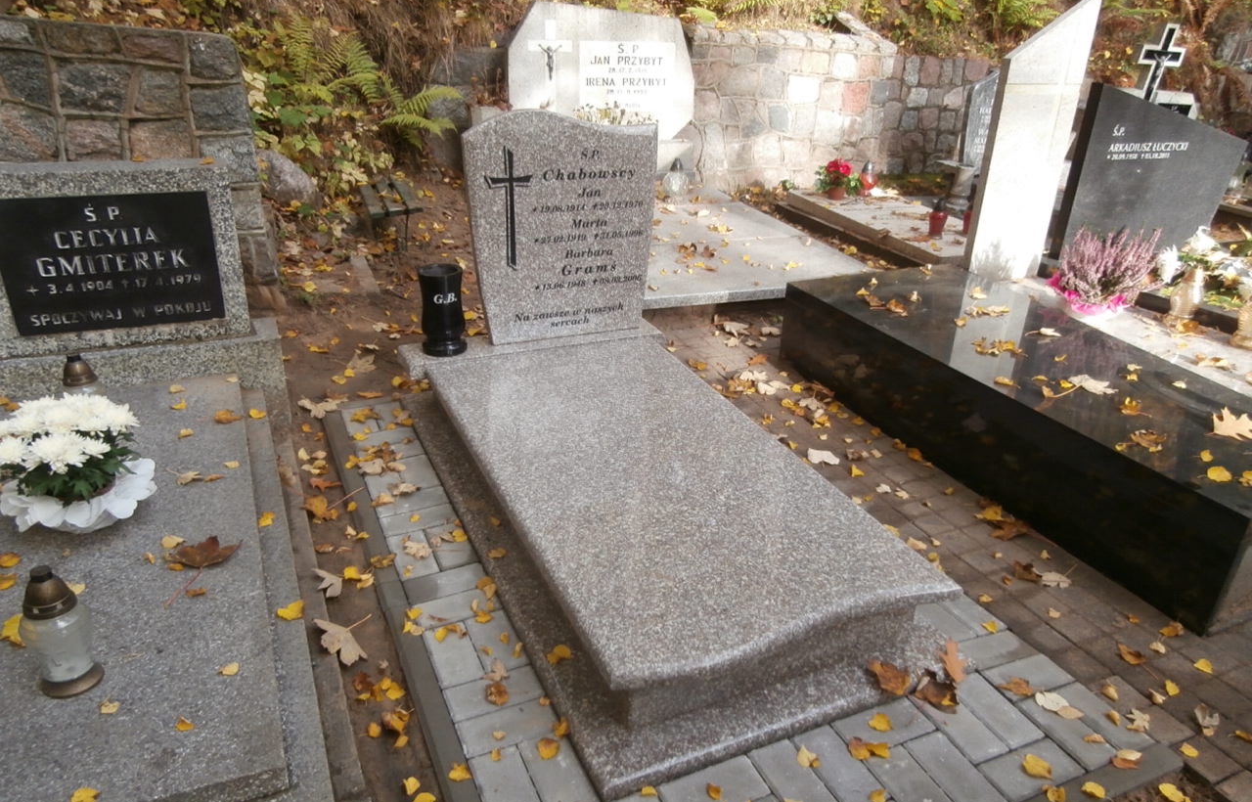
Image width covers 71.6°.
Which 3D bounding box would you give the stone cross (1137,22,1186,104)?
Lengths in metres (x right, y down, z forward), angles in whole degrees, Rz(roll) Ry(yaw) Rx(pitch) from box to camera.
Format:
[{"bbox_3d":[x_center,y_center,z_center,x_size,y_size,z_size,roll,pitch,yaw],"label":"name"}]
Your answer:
[{"bbox_3d":[4.237,-2.647,6.900,0.300,0.630,0.075,18,30,30],"label":"stone cross"}]

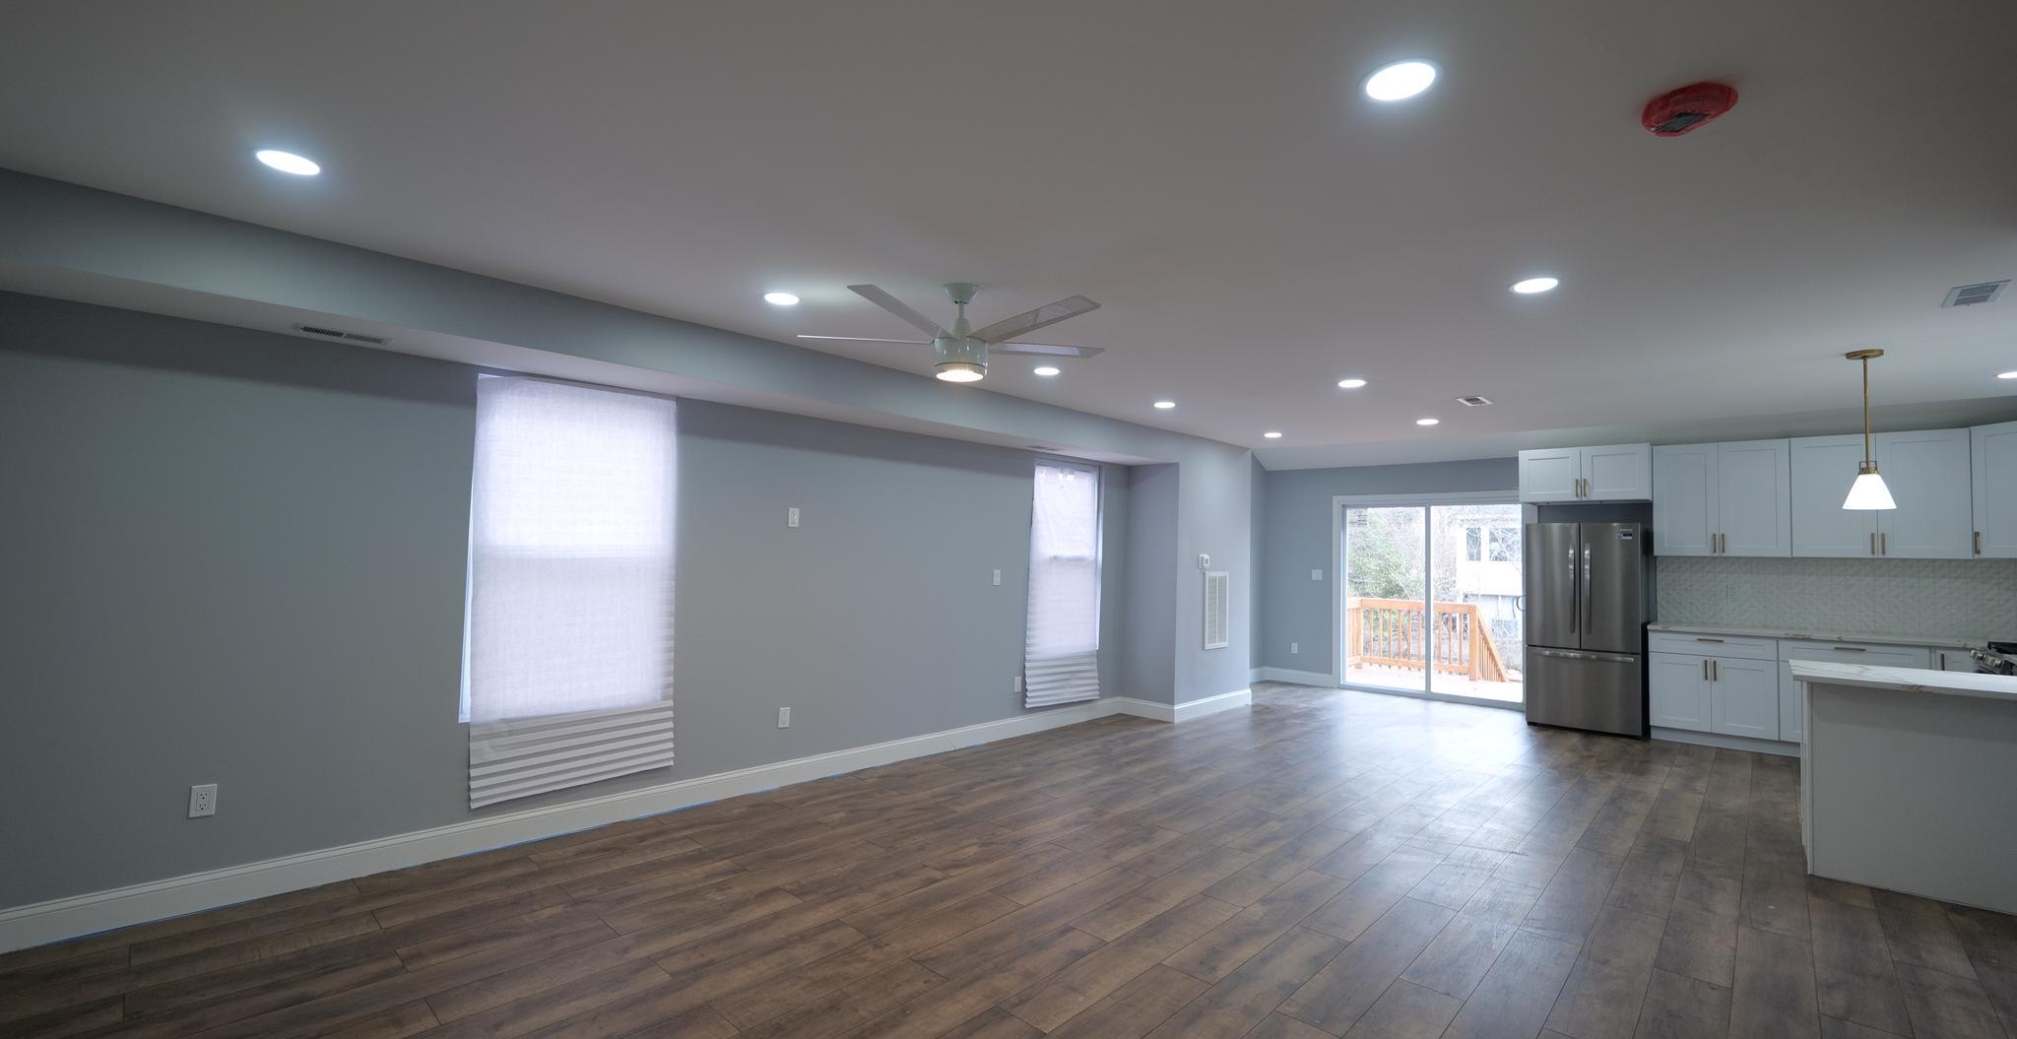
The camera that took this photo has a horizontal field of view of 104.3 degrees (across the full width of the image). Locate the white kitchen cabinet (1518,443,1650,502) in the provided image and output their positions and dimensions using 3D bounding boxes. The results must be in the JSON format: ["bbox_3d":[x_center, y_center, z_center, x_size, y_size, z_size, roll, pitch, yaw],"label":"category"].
[{"bbox_3d":[5.198,-0.372,7.023,0.925,0.468,0.610,-1,-3,44],"label":"white kitchen cabinet"}]

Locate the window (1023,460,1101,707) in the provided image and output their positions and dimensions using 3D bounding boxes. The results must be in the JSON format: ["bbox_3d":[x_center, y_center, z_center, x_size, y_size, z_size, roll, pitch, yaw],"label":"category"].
[{"bbox_3d":[0.483,0.540,6.515,0.050,1.975,0.900,-1,-3,44],"label":"window"}]

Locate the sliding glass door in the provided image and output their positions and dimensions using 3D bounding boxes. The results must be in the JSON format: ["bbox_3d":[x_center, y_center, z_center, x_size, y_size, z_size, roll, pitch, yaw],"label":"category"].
[{"bbox_3d":[4.372,0.810,8.164,1.810,2.055,0.120,-1,-3,44],"label":"sliding glass door"}]

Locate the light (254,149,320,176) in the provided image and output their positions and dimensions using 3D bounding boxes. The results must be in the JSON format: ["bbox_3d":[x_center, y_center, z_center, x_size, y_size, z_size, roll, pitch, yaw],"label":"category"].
[{"bbox_3d":[-2.000,-0.991,2.176,0.150,0.025,0.150,-1,-3,44],"label":"light"}]

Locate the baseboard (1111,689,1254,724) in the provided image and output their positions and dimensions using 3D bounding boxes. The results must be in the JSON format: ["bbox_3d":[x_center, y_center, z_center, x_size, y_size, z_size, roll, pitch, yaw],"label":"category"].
[{"bbox_3d":[1.674,1.703,7.332,0.590,0.130,1.370,-1,-3,44],"label":"baseboard"}]

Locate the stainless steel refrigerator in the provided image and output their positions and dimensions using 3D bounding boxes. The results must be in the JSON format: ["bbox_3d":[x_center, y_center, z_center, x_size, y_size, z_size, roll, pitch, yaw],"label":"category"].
[{"bbox_3d":[5.103,0.936,6.903,0.795,1.770,0.740,-1,-3,44],"label":"stainless steel refrigerator"}]

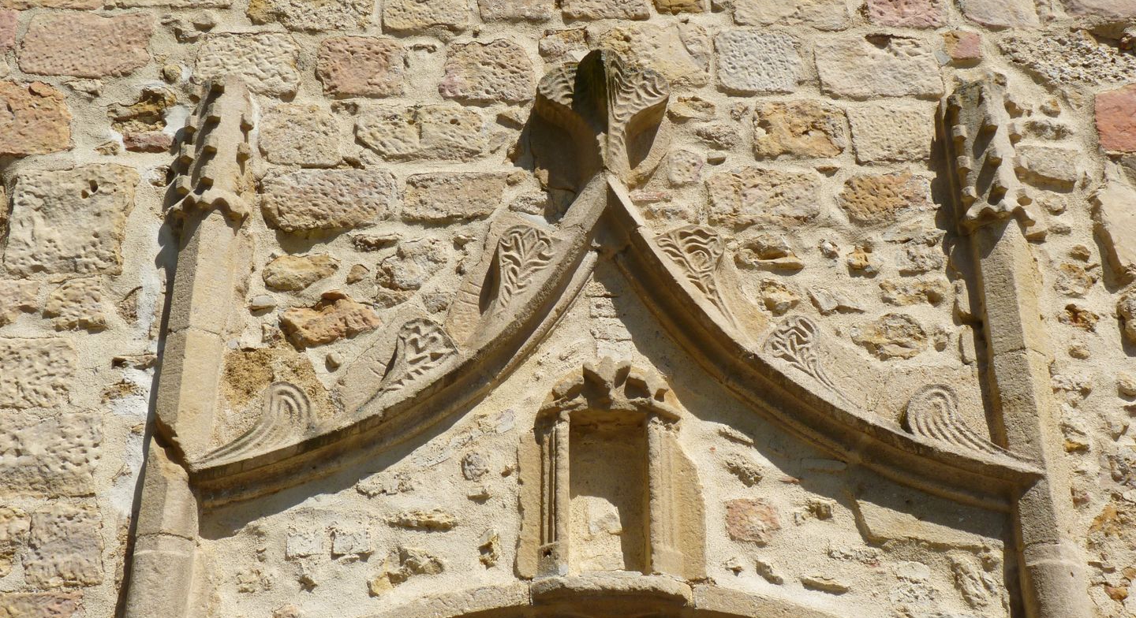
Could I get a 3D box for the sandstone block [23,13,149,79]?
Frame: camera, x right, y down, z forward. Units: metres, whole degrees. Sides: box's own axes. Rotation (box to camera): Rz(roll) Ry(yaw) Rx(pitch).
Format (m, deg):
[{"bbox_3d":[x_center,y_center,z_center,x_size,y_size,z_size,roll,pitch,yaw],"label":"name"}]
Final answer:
[{"bbox_3d":[-1.668,-0.858,5.106,0.444,0.289,0.240,0,-28,0],"label":"sandstone block"}]

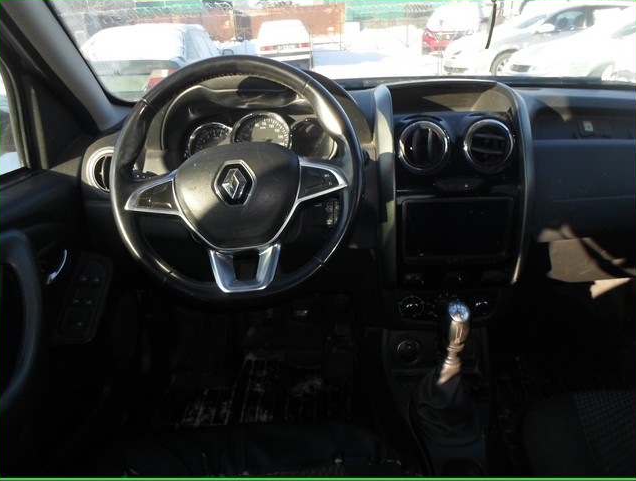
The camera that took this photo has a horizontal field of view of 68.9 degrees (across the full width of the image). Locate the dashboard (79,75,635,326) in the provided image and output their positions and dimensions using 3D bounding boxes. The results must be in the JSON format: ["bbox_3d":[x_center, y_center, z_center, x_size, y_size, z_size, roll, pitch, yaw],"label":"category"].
[{"bbox_3d":[0.240,-0.120,0.951,1.370,0.430,0.440,0,25,0],"label":"dashboard"}]

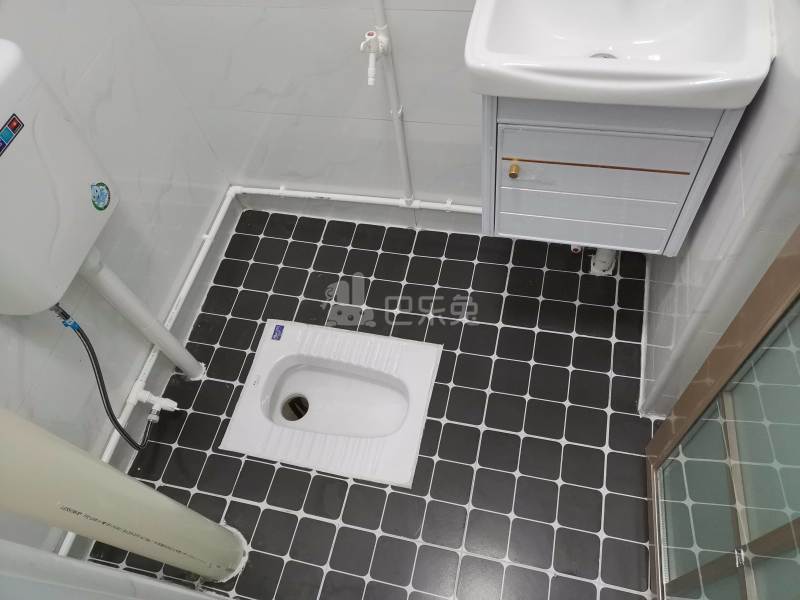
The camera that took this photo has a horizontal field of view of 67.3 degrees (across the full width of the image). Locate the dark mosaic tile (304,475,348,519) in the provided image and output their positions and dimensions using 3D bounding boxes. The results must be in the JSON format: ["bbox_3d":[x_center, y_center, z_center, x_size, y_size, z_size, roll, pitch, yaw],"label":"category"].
[{"bbox_3d":[-0.184,0.491,1.496,0.096,0.008,0.096,7,61,14],"label":"dark mosaic tile"}]

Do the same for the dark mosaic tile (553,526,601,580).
[{"bbox_3d":[0.398,0.572,1.353,0.097,0.010,0.097,7,60,14],"label":"dark mosaic tile"}]

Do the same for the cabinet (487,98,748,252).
[{"bbox_3d":[0.382,-0.358,1.168,0.392,0.406,0.328,7,61,14],"label":"cabinet"}]

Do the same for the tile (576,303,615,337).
[{"bbox_3d":[0.533,0.062,1.638,0.096,0.009,0.096,8,60,14],"label":"tile"}]

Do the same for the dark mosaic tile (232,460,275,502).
[{"bbox_3d":[-0.375,0.469,1.539,0.096,0.009,0.096,8,60,14],"label":"dark mosaic tile"}]

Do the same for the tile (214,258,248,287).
[{"bbox_3d":[-0.531,-0.083,1.896,0.097,0.009,0.097,8,61,13],"label":"tile"}]

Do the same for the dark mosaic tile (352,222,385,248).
[{"bbox_3d":[-0.099,-0.197,1.898,0.096,0.008,0.096,7,61,14],"label":"dark mosaic tile"}]

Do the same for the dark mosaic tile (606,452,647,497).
[{"bbox_3d":[0.539,0.415,1.426,0.097,0.009,0.097,8,61,13],"label":"dark mosaic tile"}]

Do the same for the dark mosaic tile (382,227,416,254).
[{"bbox_3d":[-0.002,-0.183,1.873,0.095,0.010,0.090,8,61,14],"label":"dark mosaic tile"}]

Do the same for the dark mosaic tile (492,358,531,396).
[{"bbox_3d":[0.293,0.205,1.590,0.096,0.008,0.096,7,61,14],"label":"dark mosaic tile"}]

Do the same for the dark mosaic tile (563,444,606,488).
[{"bbox_3d":[0.441,0.401,1.449,0.095,0.010,0.095,8,61,14],"label":"dark mosaic tile"}]

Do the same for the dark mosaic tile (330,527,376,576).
[{"bbox_3d":[-0.109,0.593,1.421,0.096,0.008,0.096,8,61,14],"label":"dark mosaic tile"}]

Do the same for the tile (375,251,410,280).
[{"bbox_3d":[-0.022,-0.099,1.827,0.096,0.009,0.096,8,60,14],"label":"tile"}]

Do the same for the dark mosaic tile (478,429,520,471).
[{"bbox_3d":[0.248,0.374,1.495,0.096,0.008,0.096,8,61,14],"label":"dark mosaic tile"}]

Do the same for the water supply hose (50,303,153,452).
[{"bbox_3d":[-0.665,0.193,1.361,0.055,0.470,0.167,7,61,14],"label":"water supply hose"}]

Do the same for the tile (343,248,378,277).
[{"bbox_3d":[-0.120,-0.111,1.859,0.097,0.008,0.097,7,61,14],"label":"tile"}]

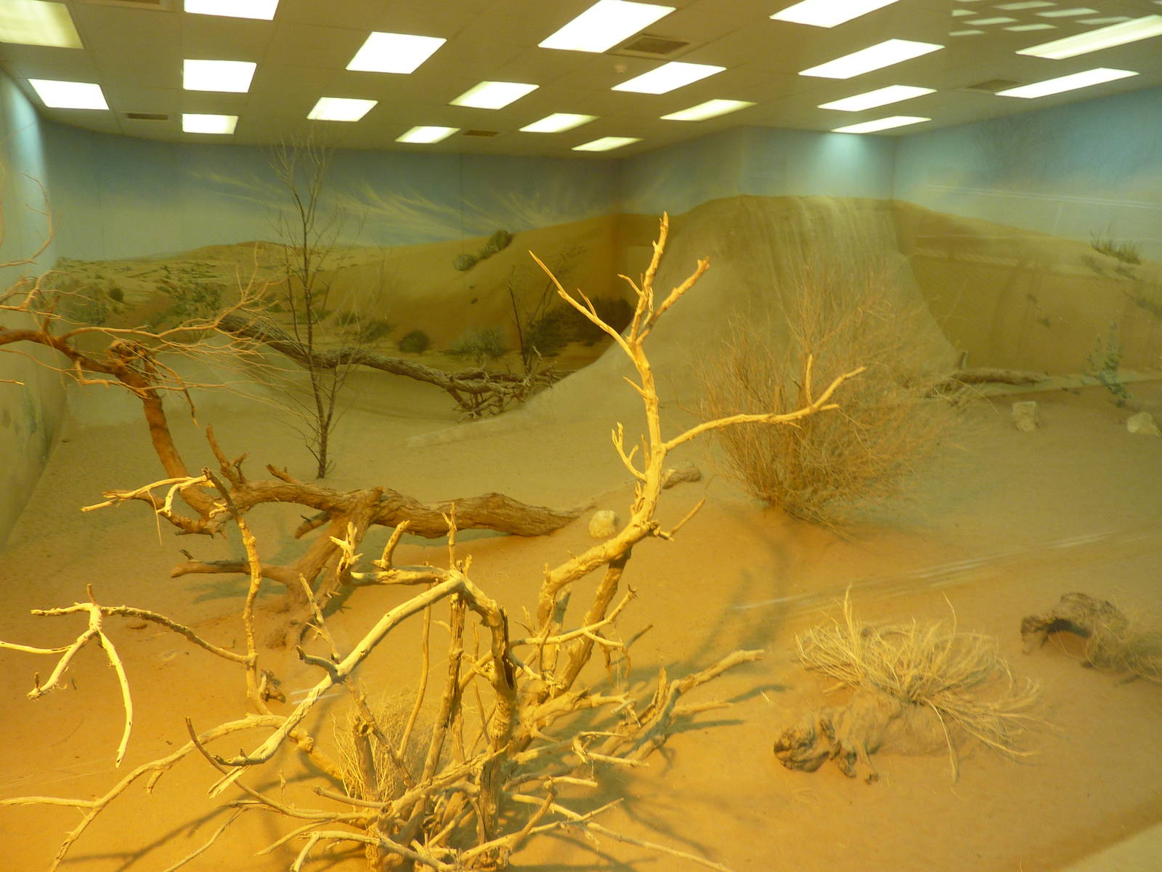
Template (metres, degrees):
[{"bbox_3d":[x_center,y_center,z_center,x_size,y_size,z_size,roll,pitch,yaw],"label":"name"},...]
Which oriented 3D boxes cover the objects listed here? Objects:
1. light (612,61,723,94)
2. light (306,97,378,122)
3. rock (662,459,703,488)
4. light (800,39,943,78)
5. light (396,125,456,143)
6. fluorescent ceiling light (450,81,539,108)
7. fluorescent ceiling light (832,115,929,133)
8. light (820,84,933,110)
[{"bbox_3d":[0.758,-3.200,7.481,0.570,0.070,1.160,-6,12,-24],"label":"light"},{"bbox_3d":[-2.475,-3.381,8.653,0.570,0.070,1.160,-6,12,-24],"label":"light"},{"bbox_3d":[0.725,0.268,6.117,0.280,0.160,0.190,0,11,7],"label":"rock"},{"bbox_3d":[2.405,-3.158,7.043,0.560,0.070,1.160,-6,12,-24],"label":"light"},{"bbox_3d":[-1.879,-3.688,10.236,0.570,0.070,1.160,-6,12,-24],"label":"light"},{"bbox_3d":[-0.859,-3.286,8.092,0.560,0.070,1.160,-6,12,-24],"label":"fluorescent ceiling light"},{"bbox_3d":[3.676,-3.819,10.308,0.560,0.070,1.160,-6,12,-24],"label":"fluorescent ceiling light"},{"bbox_3d":[2.970,-3.418,8.472,0.570,0.070,1.160,-6,12,-24],"label":"light"}]

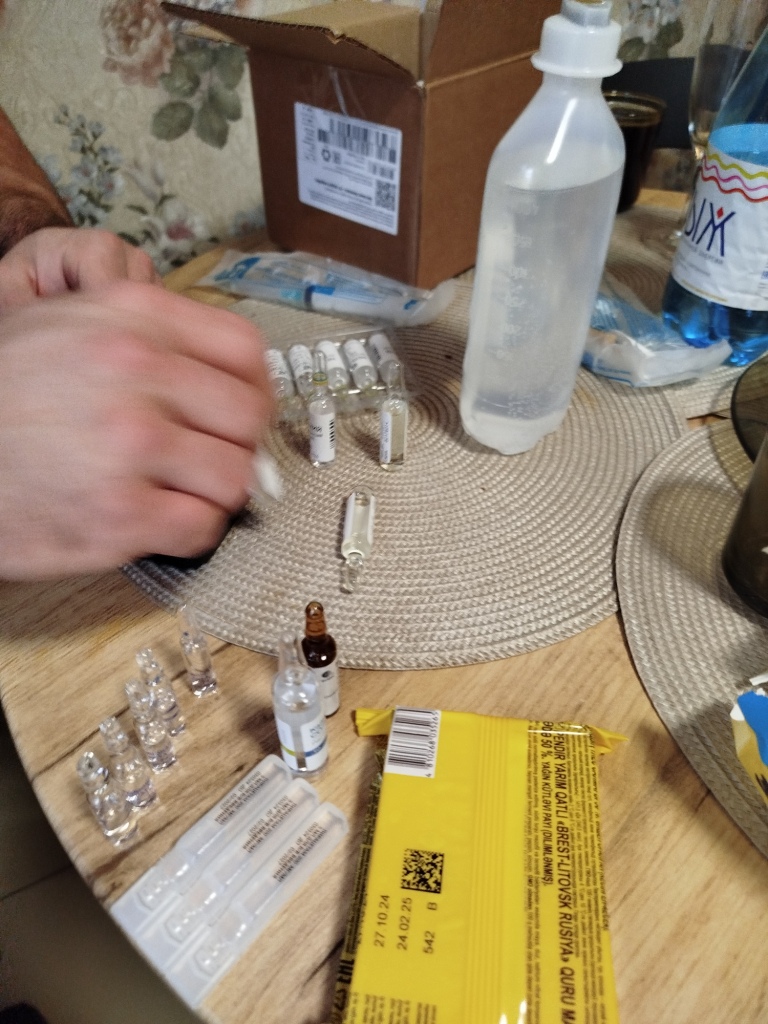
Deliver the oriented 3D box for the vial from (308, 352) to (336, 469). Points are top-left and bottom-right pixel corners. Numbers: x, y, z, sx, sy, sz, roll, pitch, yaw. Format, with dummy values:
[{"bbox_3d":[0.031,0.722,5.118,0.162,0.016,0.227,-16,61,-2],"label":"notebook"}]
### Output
[{"bbox_3d":[-0.036,-0.060,0.408,0.015,0.076,0.015,0,43,0],"label":"vial"}]

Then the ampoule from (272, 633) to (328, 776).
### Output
[{"bbox_3d":[-0.032,0.072,0.267,0.018,0.081,0.018,0,43,0],"label":"ampoule"}]

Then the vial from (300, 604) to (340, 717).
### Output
[{"bbox_3d":[-0.026,0.059,0.291,0.015,0.068,0.015,0,43,0],"label":"vial"}]

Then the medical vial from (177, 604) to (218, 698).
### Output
[{"bbox_3d":[-0.080,0.058,0.300,0.011,0.056,0.011,0,43,0],"label":"medical vial"}]

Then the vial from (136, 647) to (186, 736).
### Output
[{"bbox_3d":[-0.090,0.072,0.285,0.011,0.056,0.011,0,43,0],"label":"vial"}]

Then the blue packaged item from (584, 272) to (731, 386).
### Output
[{"bbox_3d":[0.172,-0.158,0.550,0.098,0.028,0.162,-21,47,-22],"label":"blue packaged item"}]

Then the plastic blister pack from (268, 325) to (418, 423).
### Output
[{"bbox_3d":[-0.032,-0.100,0.495,0.097,0.017,0.090,-11,44,-12],"label":"plastic blister pack"}]

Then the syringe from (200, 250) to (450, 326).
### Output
[{"bbox_3d":[-0.050,-0.188,0.585,0.208,0.022,0.060,16,45,16],"label":"syringe"}]

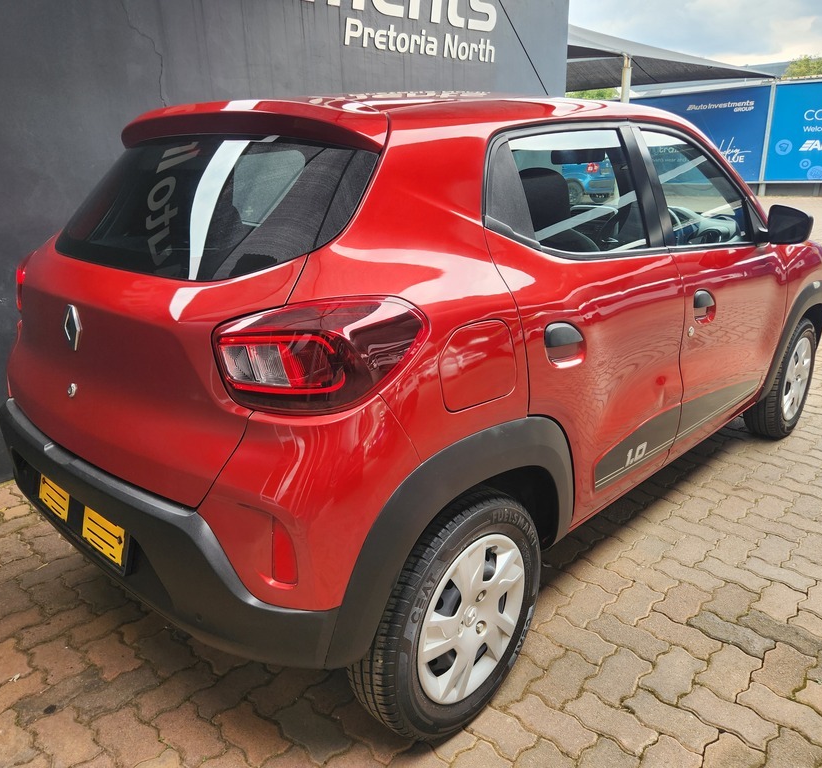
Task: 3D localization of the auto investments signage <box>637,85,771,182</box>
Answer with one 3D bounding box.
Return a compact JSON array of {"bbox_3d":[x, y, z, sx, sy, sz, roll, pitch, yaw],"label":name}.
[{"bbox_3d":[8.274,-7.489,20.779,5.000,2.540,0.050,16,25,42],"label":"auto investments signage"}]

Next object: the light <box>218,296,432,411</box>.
[{"bbox_3d":[-0.161,-0.079,1.274,0.230,0.180,0.340,14,23,42],"label":"light"}]

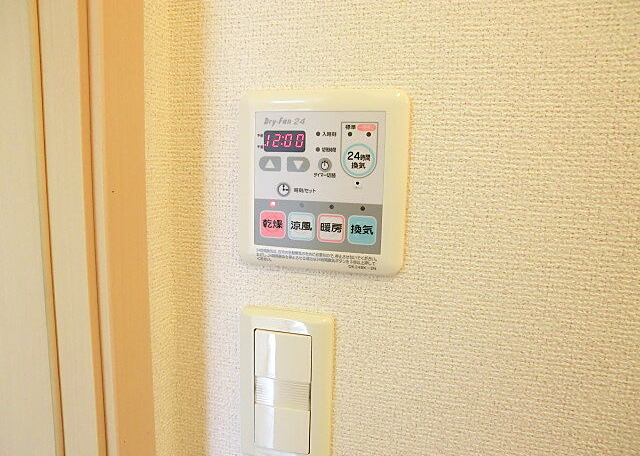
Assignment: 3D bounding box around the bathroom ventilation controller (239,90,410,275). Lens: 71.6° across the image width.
[{"bbox_3d":[-0.001,-0.029,0.293,0.116,0.120,0.011,3,9,12],"label":"bathroom ventilation controller"}]

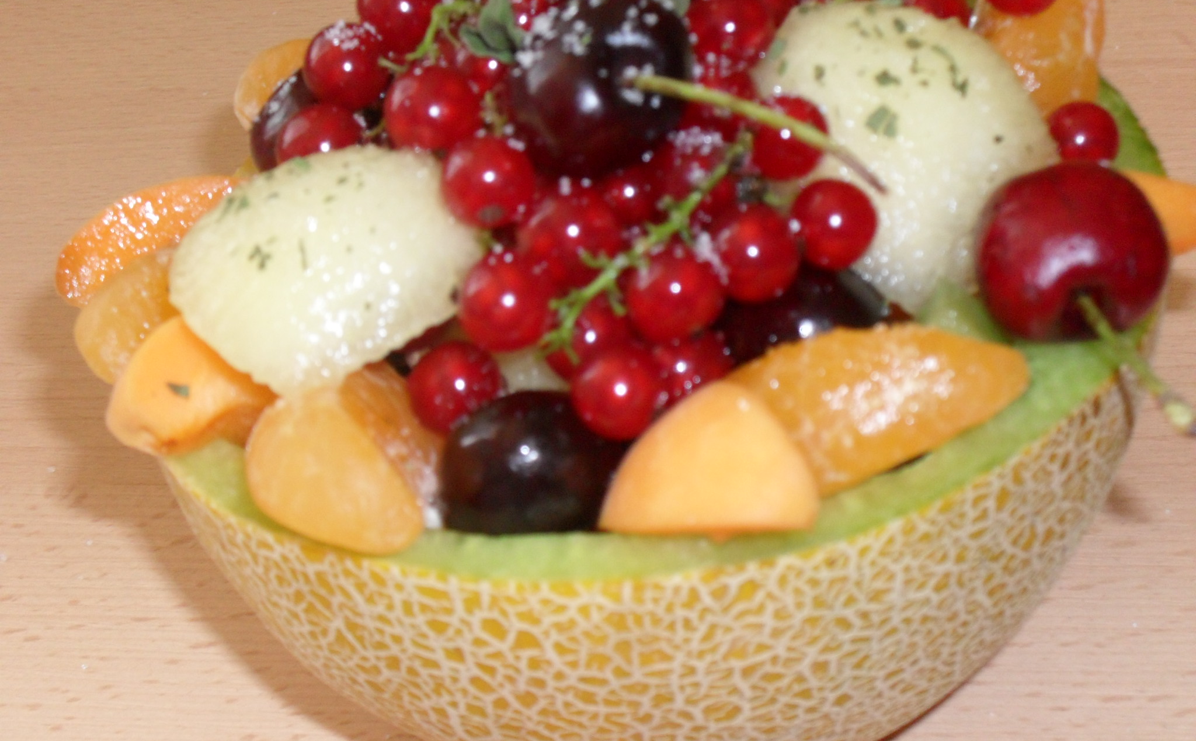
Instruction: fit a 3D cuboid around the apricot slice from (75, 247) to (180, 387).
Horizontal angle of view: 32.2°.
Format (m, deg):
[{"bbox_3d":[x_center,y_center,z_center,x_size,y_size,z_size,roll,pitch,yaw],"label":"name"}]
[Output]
[{"bbox_3d":[-0.058,-0.007,0.275,0.026,0.017,0.018,-15,36,-14],"label":"apricot slice"}]

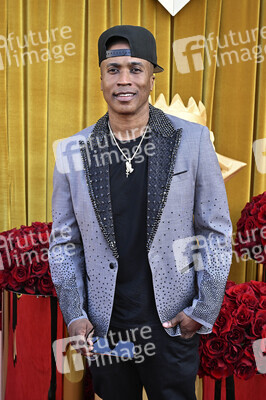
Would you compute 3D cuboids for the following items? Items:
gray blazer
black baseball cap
[{"bbox_3d":[0.023,0.060,2.020,0.555,0.700,0.290,0,8,7],"label":"gray blazer"},{"bbox_3d":[-0.001,-0.463,2.033,0.178,0.126,0.272,-2,-1,24],"label":"black baseball cap"}]

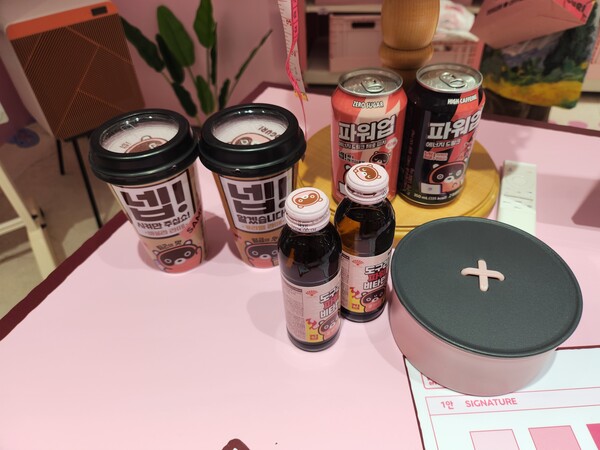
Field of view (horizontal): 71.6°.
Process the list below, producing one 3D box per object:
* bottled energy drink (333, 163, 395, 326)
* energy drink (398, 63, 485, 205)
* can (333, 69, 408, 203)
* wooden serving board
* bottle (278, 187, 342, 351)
[{"bbox_3d":[0.047,0.018,0.310,0.044,0.138,0.044,-2,43,2],"label":"bottled energy drink"},{"bbox_3d":[0.127,-0.079,0.388,0.067,0.122,0.067,-2,43,2],"label":"energy drink"},{"bbox_3d":[0.062,-0.075,0.389,0.067,0.122,0.067,6,44,11],"label":"can"},{"bbox_3d":[0.106,-0.065,0.480,0.232,0.021,0.232,7,44,11],"label":"wooden serving board"},{"bbox_3d":[0.008,0.036,0.294,0.044,0.138,0.044,-2,43,2],"label":"bottle"}]

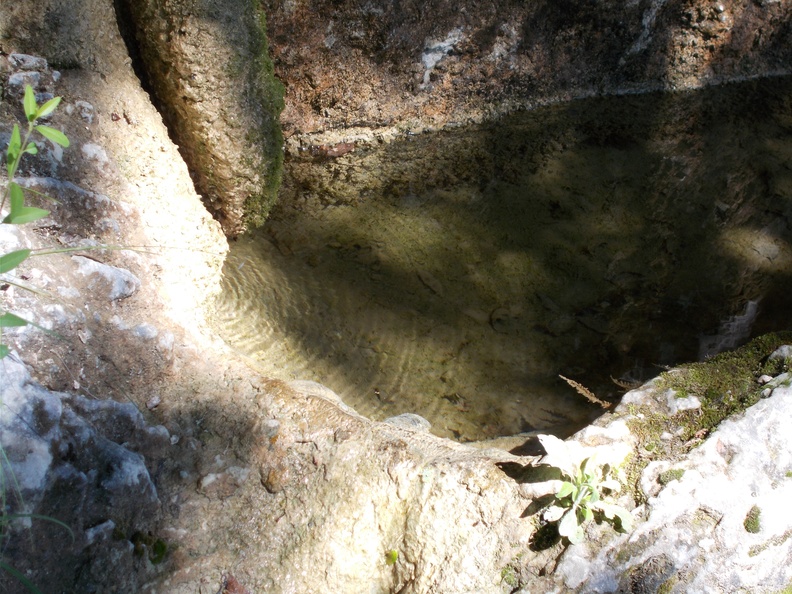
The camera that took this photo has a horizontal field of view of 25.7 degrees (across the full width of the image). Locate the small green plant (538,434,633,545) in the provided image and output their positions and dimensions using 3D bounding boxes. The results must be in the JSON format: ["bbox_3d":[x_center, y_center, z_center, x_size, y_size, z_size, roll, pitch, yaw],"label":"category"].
[{"bbox_3d":[0.240,0.244,2.200,0.120,0.090,0.115,0,44,0],"label":"small green plant"}]

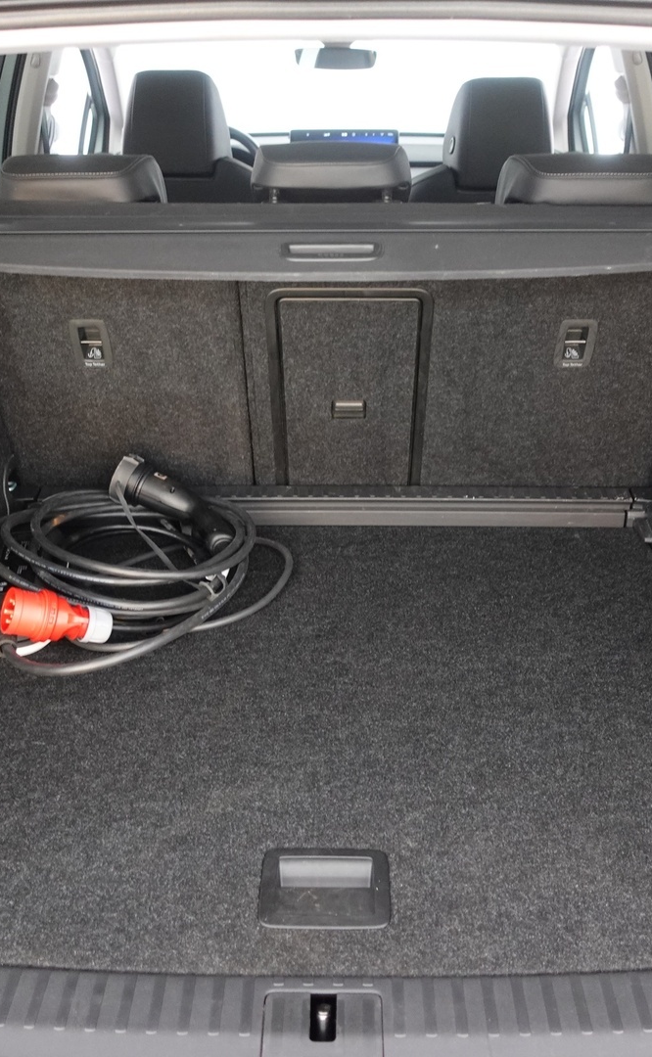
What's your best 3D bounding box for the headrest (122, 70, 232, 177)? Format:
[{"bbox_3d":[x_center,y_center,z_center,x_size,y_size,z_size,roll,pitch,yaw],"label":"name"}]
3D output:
[{"bbox_3d":[-0.322,-0.895,2.339,0.243,0.228,0.135,0,34,1],"label":"headrest"}]

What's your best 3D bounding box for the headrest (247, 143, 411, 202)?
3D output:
[{"bbox_3d":[0.007,-0.491,1.512,0.232,0.120,0.130,0,26,1],"label":"headrest"}]

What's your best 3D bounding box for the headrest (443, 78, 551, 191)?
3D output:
[{"bbox_3d":[0.378,-0.864,2.340,0.243,0.228,0.135,0,34,1],"label":"headrest"}]

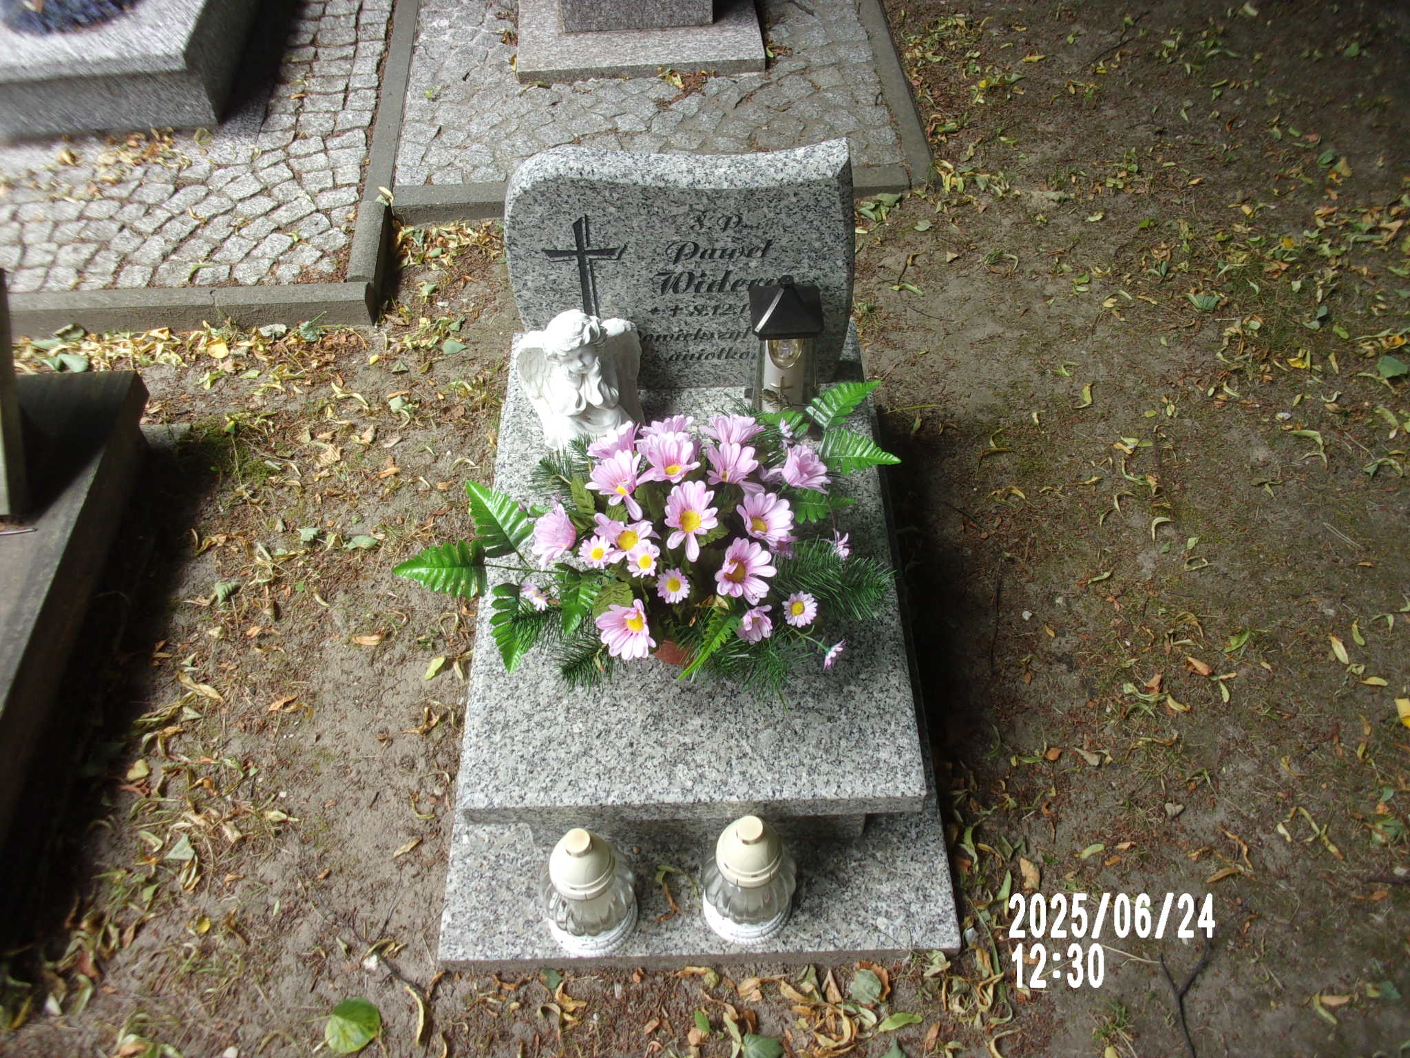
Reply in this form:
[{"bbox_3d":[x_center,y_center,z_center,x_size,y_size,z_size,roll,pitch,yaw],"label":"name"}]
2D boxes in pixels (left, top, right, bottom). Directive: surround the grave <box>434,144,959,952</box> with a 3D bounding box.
[{"bbox_3d":[-0.019,-0.004,1.523,0.660,0.604,0.972,-1,52,-1],"label":"grave"}]

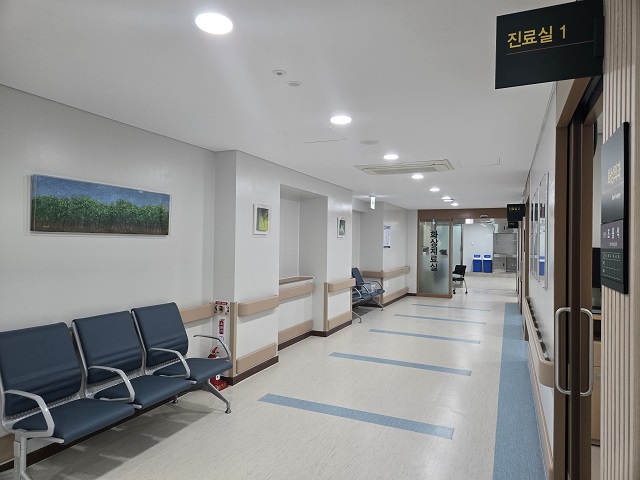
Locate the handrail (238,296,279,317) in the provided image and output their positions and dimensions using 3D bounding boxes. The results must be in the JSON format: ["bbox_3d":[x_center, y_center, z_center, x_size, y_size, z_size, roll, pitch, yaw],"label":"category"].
[{"bbox_3d":[-0.668,0.744,4.826,0.090,0.135,0.795,0,0,24],"label":"handrail"}]

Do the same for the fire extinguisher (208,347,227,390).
[{"bbox_3d":[-1.042,1.311,4.362,0.170,0.408,0.165,1,0,0],"label":"fire extinguisher"}]

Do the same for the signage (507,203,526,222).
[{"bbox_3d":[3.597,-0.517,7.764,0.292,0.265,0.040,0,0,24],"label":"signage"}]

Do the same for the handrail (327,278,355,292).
[{"bbox_3d":[0.397,0.769,7.250,0.090,0.135,1.080,0,0,24],"label":"handrail"}]

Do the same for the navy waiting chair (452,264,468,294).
[{"bbox_3d":[4.133,1.197,12.891,0.540,0.830,0.500,1,0,-21],"label":"navy waiting chair"}]

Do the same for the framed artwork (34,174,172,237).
[{"bbox_3d":[-1.644,-0.236,3.360,0.040,0.375,1.222,0,0,24],"label":"framed artwork"}]

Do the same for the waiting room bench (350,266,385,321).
[{"bbox_3d":[0.811,1.091,8.802,0.660,0.930,1.755,0,0,24],"label":"waiting room bench"}]

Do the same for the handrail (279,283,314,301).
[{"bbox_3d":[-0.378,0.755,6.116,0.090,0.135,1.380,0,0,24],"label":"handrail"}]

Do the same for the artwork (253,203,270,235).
[{"bbox_3d":[-0.659,-0.229,4.897,0.035,0.349,0.338,0,0,24],"label":"artwork"}]

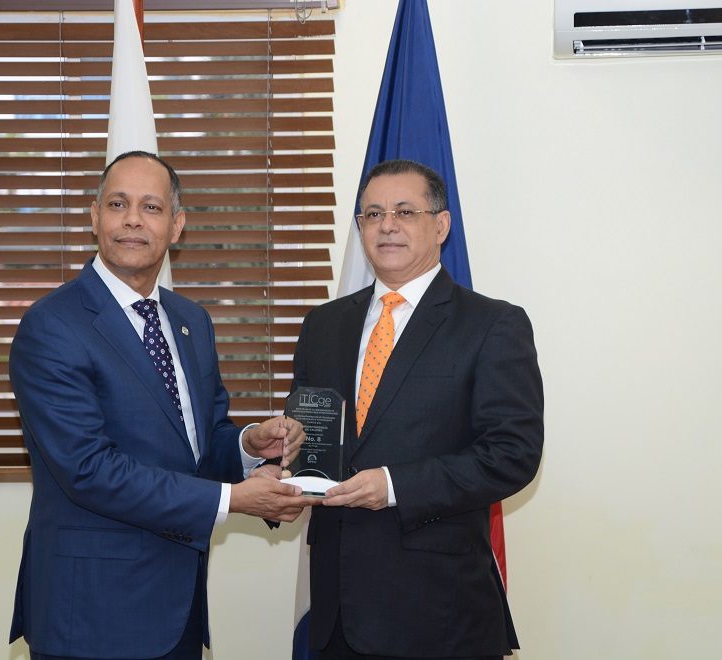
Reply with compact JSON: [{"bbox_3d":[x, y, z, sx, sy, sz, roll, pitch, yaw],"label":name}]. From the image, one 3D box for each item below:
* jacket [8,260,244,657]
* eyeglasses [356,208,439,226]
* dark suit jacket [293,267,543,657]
[{"bbox_3d":[-0.445,0.251,4.990,0.550,0.780,0.430,-2,3,-44],"label":"jacket"},{"bbox_3d":[0.085,-0.227,5.080,0.140,0.042,0.140,-3,1,25],"label":"eyeglasses"},{"bbox_3d":[0.087,0.261,5.070,0.560,0.780,0.410,1,2,31],"label":"dark suit jacket"}]

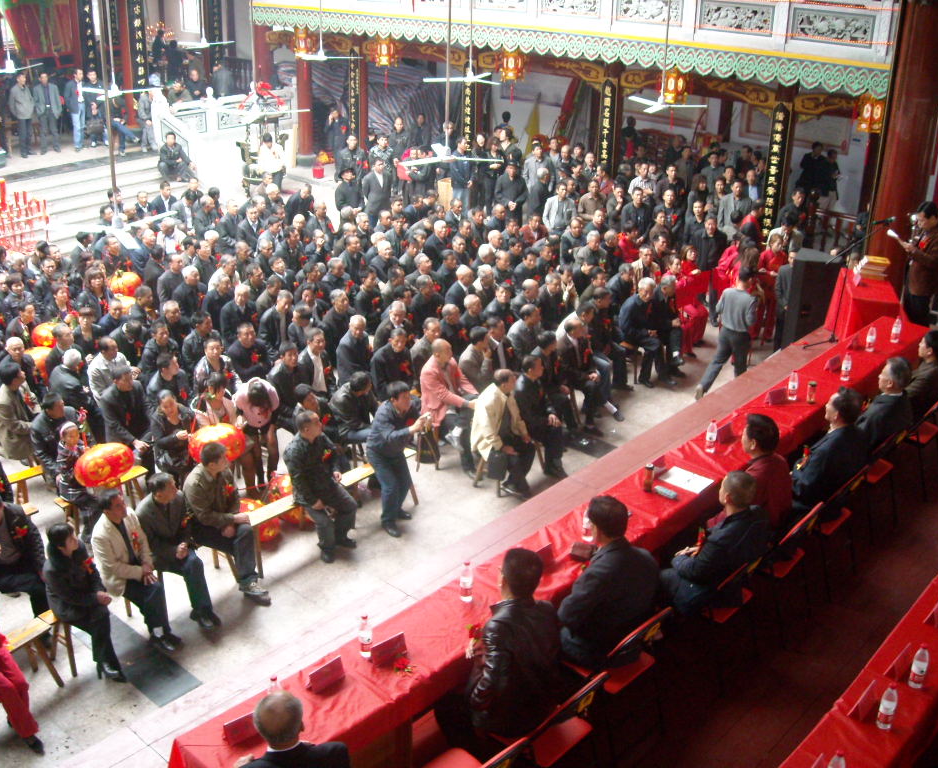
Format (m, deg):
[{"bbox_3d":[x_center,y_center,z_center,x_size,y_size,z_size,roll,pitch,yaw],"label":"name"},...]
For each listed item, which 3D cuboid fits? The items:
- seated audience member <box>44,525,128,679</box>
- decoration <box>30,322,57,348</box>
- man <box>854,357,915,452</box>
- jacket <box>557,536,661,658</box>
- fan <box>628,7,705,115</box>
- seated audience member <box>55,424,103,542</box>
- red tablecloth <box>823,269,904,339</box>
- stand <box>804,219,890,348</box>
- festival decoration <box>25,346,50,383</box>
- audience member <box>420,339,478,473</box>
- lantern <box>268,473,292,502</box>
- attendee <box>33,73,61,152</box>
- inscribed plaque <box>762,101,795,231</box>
[{"bbox_3d":[-2.690,1.532,7.207,0.720,1.230,0.480,11,25,21],"label":"seated audience member"},{"bbox_3d":[-4.519,-0.521,11.128,0.420,0.280,0.420,20,29,37],"label":"decoration"},{"bbox_3d":[2.842,0.342,7.481,0.800,1.250,0.520,20,29,37],"label":"man"},{"bbox_3d":[0.698,1.079,5.183,0.520,0.620,0.420,-19,30,-40],"label":"jacket"},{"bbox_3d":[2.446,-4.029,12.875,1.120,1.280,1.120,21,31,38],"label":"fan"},{"bbox_3d":[-3.299,0.873,8.855,0.600,1.100,0.420,18,28,33],"label":"seated audience member"},{"bbox_3d":[4.323,-0.717,11.320,0.560,0.780,1.100,6,24,11],"label":"red tablecloth"},{"bbox_3d":[3.924,-1.081,10.701,0.750,1.480,0.600,20,29,37],"label":"stand"},{"bbox_3d":[-4.388,-0.169,10.628,0.500,0.380,0.500,21,30,37],"label":"festival decoration"},{"bbox_3d":[-0.169,0.228,10.517,0.800,1.260,0.560,9,25,18],"label":"audience member"},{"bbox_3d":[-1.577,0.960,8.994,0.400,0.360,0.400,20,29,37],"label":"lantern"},{"bbox_3d":[-8.595,-5.513,21.064,0.550,1.660,0.360,-8,25,-21],"label":"attendee"},{"bbox_3d":[4.483,-3.085,15.266,0.300,2.100,0.070,21,31,38],"label":"inscribed plaque"}]

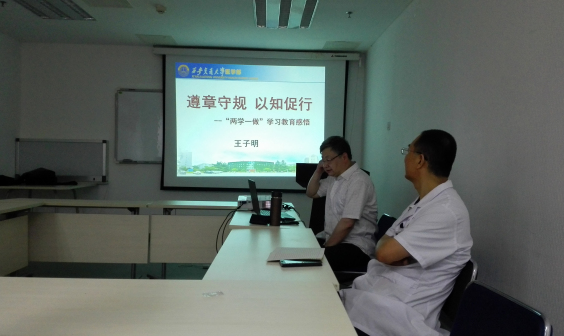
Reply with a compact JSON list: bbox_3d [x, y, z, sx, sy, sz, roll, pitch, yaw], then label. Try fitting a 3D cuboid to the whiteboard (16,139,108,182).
[{"bbox_3d":[-2.701,-0.086,5.463,1.135,0.555,0.035,1,1,-2],"label":"whiteboard"}]

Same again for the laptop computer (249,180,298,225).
[{"bbox_3d":[-0.083,0.235,3.321,0.285,0.272,0.355,1,1,-11],"label":"laptop computer"}]

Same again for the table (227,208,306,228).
[{"bbox_3d":[-0.119,0.743,3.465,0.490,0.750,1.170,1,1,-1],"label":"table"}]

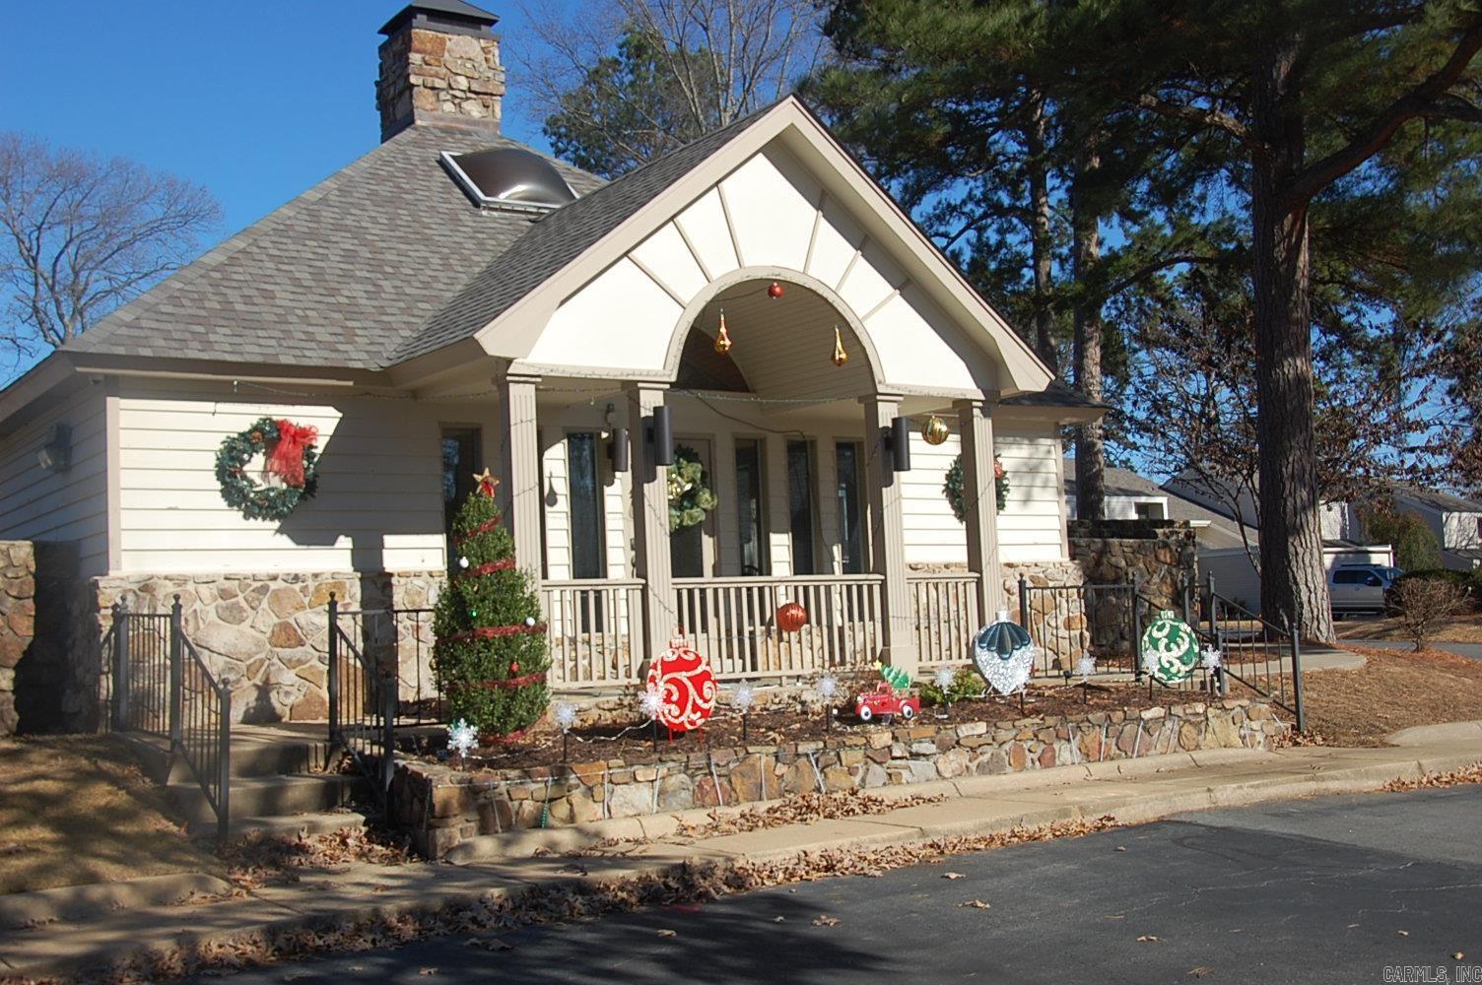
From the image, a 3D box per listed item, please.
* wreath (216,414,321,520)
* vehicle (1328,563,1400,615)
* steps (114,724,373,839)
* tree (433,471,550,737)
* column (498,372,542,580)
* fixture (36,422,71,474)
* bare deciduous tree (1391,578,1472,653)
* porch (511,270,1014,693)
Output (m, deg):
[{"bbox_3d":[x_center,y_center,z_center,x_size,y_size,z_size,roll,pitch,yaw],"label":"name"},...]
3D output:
[{"bbox_3d":[-3.783,-0.185,12.815,0.823,0.823,0.196,1,-6,-35],"label":"wreath"},{"bbox_3d":[21.662,3.539,57.000,5.300,1.870,1.980,-5,-5,22],"label":"vehicle"},{"bbox_3d":[-3.410,1.869,10.671,1.058,0.454,3.626,0,-6,-29],"label":"steps"},{"bbox_3d":[-1.745,0.764,11.101,0.813,1.833,0.813,-3,-5,0],"label":"tree"},{"bbox_3d":[-1.686,0.367,12.299,0.284,2.509,0.284,1,-6,-35],"label":"column"},{"bbox_3d":[-5.572,-0.357,13.029,0.216,0.402,0.294,1,-6,-35],"label":"fixture"},{"bbox_3d":[8.611,1.538,20.000,0.970,0.900,0.950,-5,-5,23],"label":"bare deciduous tree"},{"bbox_3d":[-0.166,-0.049,14.334,5.174,3.548,1.819,1,-6,-35],"label":"porch"}]

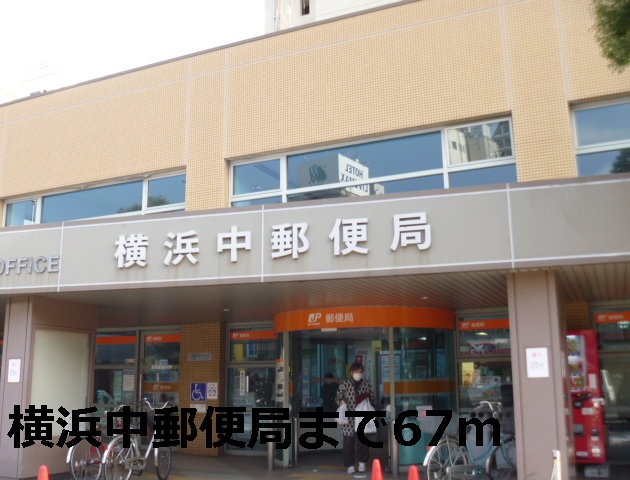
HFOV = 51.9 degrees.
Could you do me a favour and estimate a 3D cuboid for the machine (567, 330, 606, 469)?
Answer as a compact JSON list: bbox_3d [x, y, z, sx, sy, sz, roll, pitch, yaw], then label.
[{"bbox_3d":[3.600,2.250,9.377,0.980,1.810,0.680,-6,-13,24],"label":"machine"}]

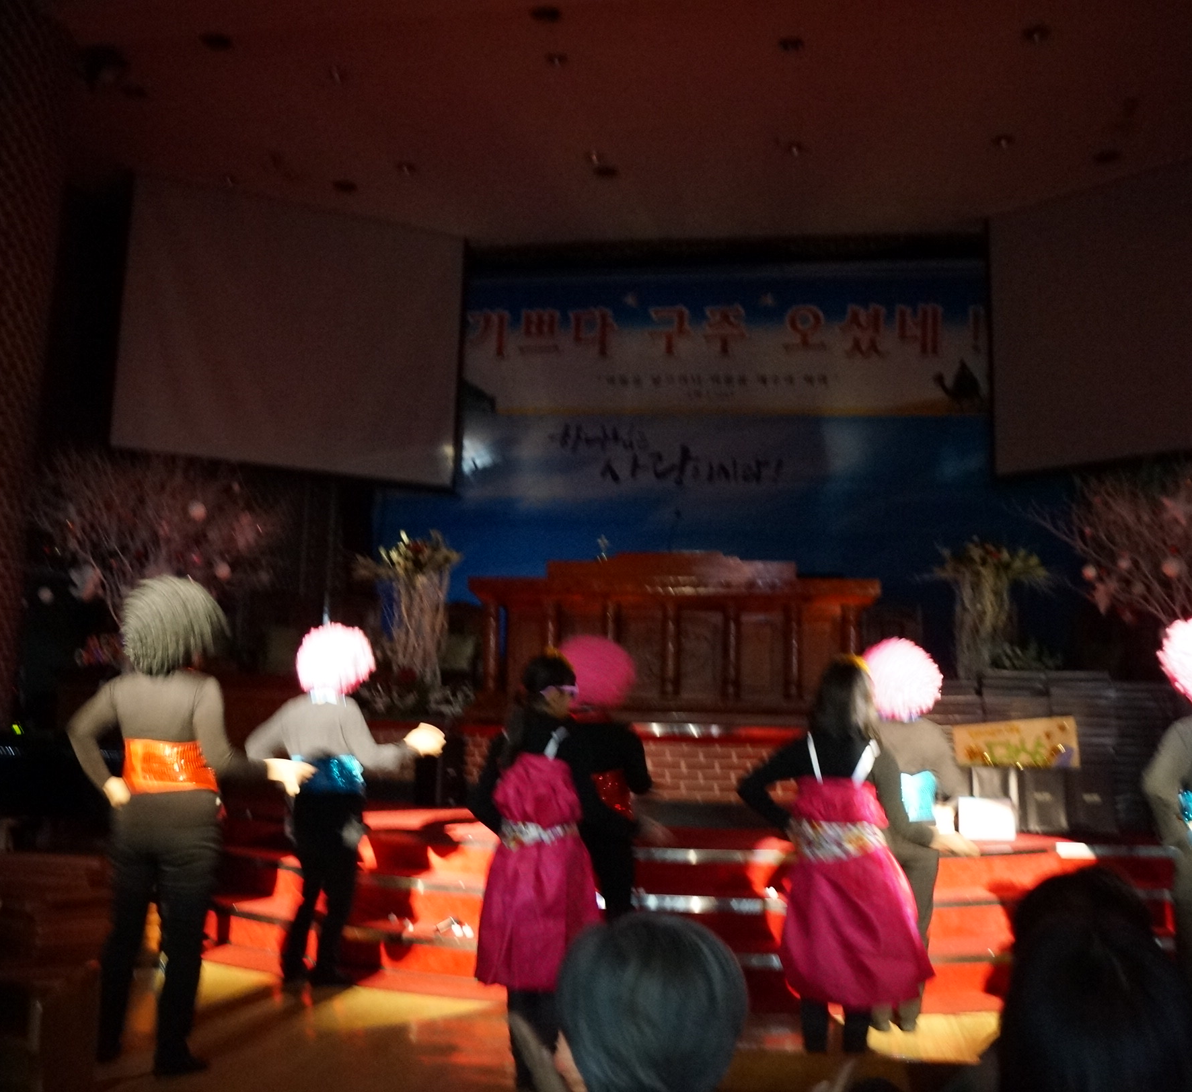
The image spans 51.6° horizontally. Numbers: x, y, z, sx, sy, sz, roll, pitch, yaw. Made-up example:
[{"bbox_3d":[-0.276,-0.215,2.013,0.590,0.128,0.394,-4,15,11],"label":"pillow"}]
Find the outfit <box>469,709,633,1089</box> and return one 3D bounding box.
[{"bbox_3d":[-0.166,1.217,4.169,0.500,1.300,0.460,-1,-7,18],"label":"outfit"}]

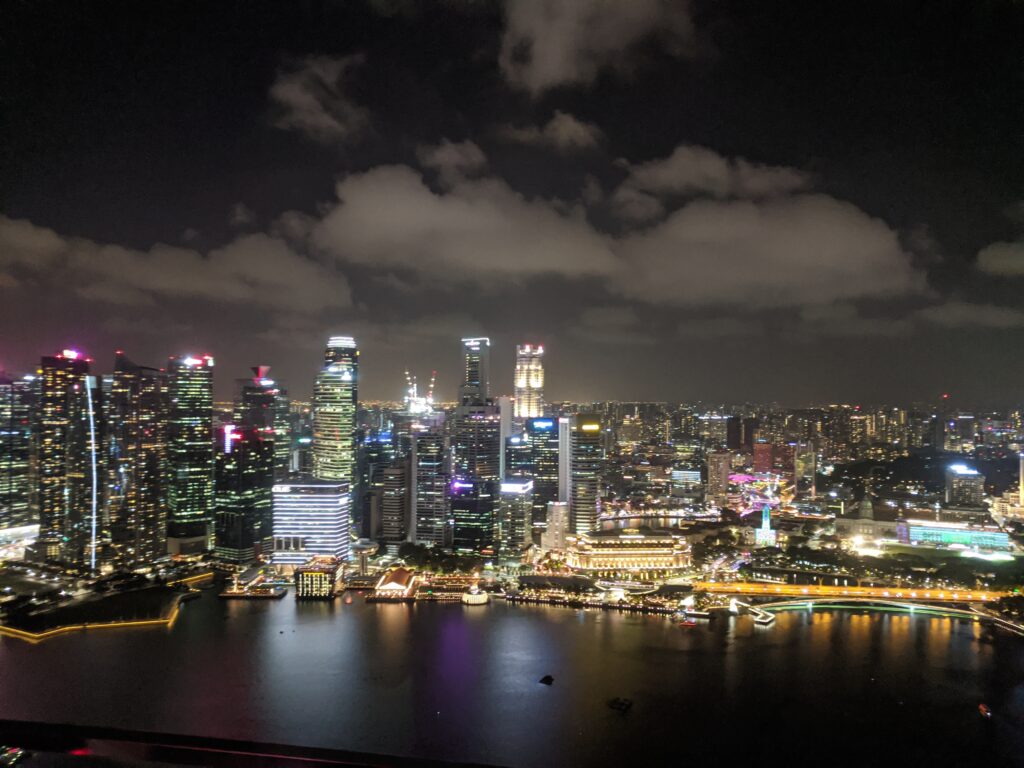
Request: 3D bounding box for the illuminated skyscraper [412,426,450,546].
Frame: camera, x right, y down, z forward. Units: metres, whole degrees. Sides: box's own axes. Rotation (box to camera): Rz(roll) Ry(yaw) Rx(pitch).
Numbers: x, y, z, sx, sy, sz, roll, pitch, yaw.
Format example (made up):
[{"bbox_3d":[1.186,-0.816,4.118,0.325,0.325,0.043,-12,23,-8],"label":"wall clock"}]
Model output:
[{"bbox_3d":[-99.130,129.460,950.020,38.000,158.000,32.000,0,-1,13],"label":"illuminated skyscraper"}]

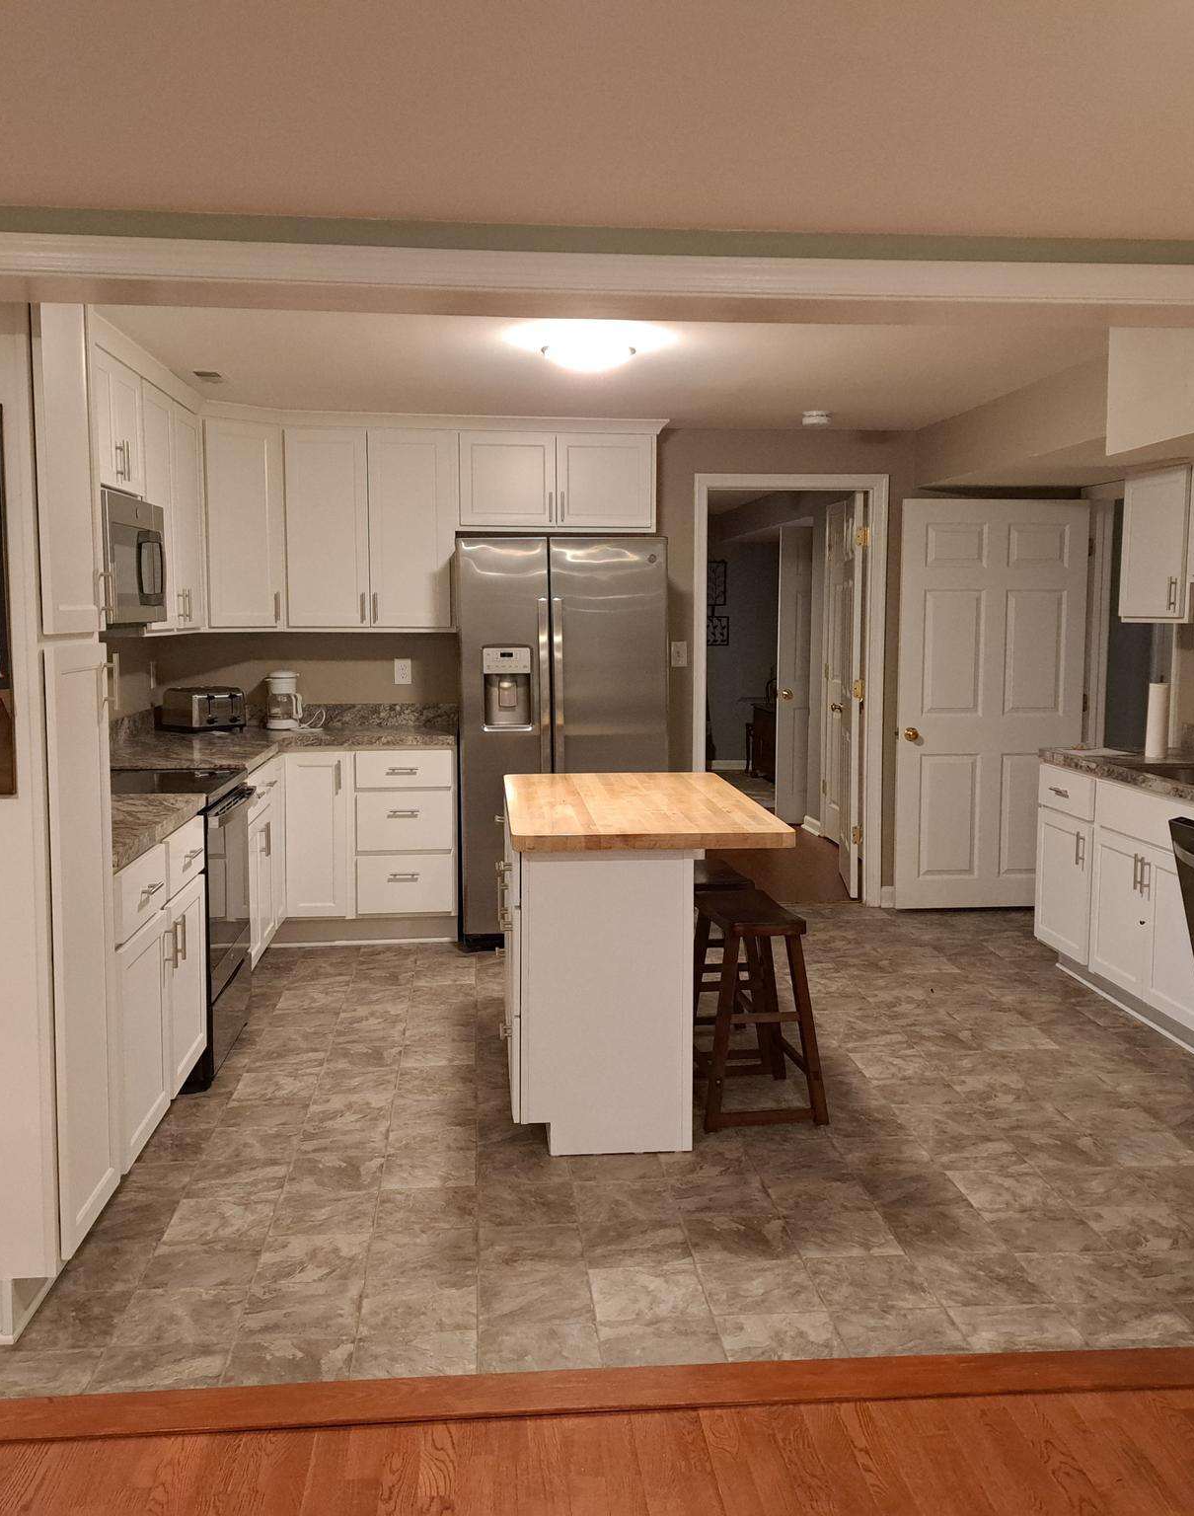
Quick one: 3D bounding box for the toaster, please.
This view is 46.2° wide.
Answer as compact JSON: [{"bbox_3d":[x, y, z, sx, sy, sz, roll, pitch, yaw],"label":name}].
[{"bbox_3d":[-1.812,-0.210,6.480,0.270,0.194,0.280,-6,8,-44],"label":"toaster"}]

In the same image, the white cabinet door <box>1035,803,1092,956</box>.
[{"bbox_3d":[1.894,0.510,5.675,0.024,0.558,0.525,0,6,-5],"label":"white cabinet door"}]

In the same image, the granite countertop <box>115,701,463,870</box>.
[{"bbox_3d":[-1.210,0.006,4.985,1.370,0.158,3.500,0,6,-5],"label":"granite countertop"}]

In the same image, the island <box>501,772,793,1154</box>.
[{"bbox_3d":[0.090,0.576,4.430,0.775,0.900,1.330,0,6,-5],"label":"island"}]

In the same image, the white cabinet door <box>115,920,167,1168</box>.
[{"bbox_3d":[-1.155,0.698,3.557,0.022,0.543,0.485,0,6,-5],"label":"white cabinet door"}]

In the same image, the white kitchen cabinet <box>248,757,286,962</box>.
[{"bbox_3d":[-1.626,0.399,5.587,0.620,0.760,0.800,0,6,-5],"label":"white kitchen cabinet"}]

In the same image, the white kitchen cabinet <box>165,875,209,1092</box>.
[{"bbox_3d":[-1.485,0.647,4.041,0.600,0.543,0.500,0,6,-5],"label":"white kitchen cabinet"}]

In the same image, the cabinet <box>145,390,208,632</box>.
[{"bbox_3d":[-1.767,-0.924,5.356,0.318,0.905,1.040,0,6,-5],"label":"cabinet"}]

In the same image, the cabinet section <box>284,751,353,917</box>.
[{"bbox_3d":[-1.214,0.342,6.141,0.292,0.720,0.022,0,6,-5],"label":"cabinet section"}]

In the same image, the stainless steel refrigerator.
[{"bbox_3d":[-0.175,-0.080,6.401,0.910,1.785,0.750,0,6,-5],"label":"stainless steel refrigerator"}]

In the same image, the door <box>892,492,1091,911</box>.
[{"bbox_3d":[1.938,-0.248,6.891,0.914,2.015,0.040,0,6,-5],"label":"door"}]

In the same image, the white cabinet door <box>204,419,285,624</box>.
[{"bbox_3d":[-1.527,-1.006,6.126,0.030,0.895,0.420,5,8,39],"label":"white cabinet door"}]

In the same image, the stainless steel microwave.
[{"bbox_3d":[-1.669,-0.640,4.561,0.380,0.405,0.760,0,6,-5],"label":"stainless steel microwave"}]

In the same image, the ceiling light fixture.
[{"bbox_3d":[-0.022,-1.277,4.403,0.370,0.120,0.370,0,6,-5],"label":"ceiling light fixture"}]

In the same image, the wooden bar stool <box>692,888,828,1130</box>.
[{"bbox_3d":[0.456,0.742,4.231,0.370,0.610,0.450,-1,6,-10],"label":"wooden bar stool"}]

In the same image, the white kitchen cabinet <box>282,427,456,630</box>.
[{"bbox_3d":[-1.033,-1.044,6.489,0.765,0.905,0.325,0,6,-5],"label":"white kitchen cabinet"}]

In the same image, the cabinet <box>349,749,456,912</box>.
[{"bbox_3d":[-0.886,0.305,6.496,0.460,0.760,0.620,0,6,-5],"label":"cabinet"}]

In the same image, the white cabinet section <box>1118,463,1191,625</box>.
[{"bbox_3d":[2.319,-0.817,5.434,0.320,0.590,0.555,0,6,-5],"label":"white cabinet section"}]

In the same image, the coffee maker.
[{"bbox_3d":[-1.445,-0.263,6.500,0.180,0.285,0.210,-3,7,-31],"label":"coffee maker"}]

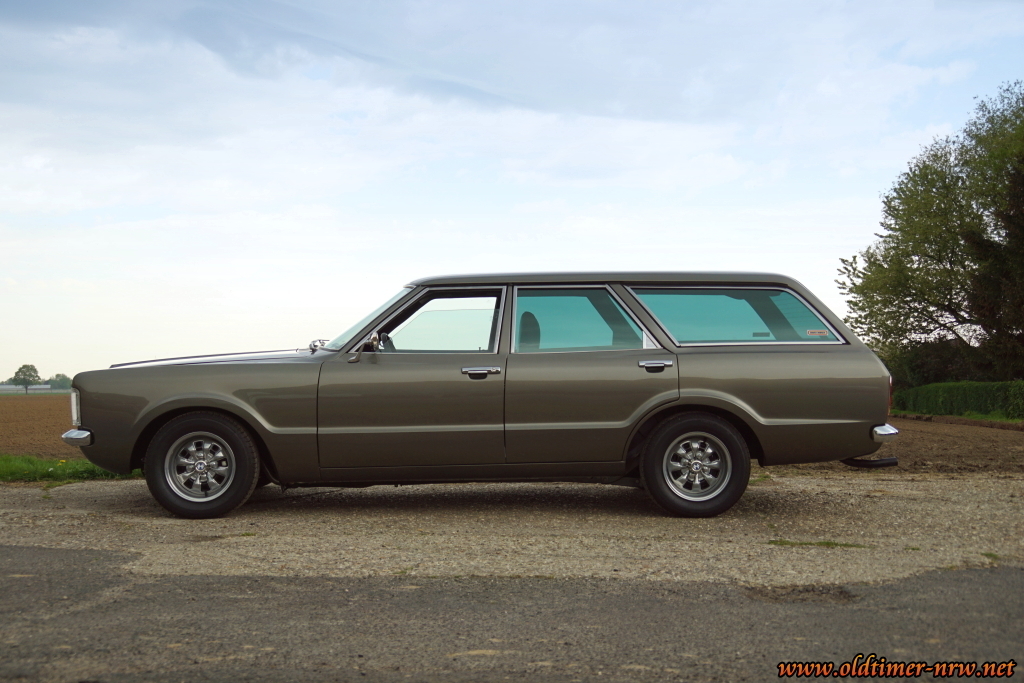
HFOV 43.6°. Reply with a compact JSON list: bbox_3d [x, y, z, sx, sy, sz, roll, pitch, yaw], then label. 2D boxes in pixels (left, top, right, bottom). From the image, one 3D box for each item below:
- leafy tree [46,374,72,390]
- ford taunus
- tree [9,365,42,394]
[{"bbox_3d":[-155.191,14.264,440.000,9.200,6.200,8.500,0,-2,0],"label":"leafy tree"},{"bbox_3d":[-0.169,0.245,7.438,4.380,1.340,1.700,0,0,-2],"label":"ford taunus"},{"bbox_3d":[-121.615,9.499,320.000,8.400,7.500,8.200,0,-2,0],"label":"tree"}]

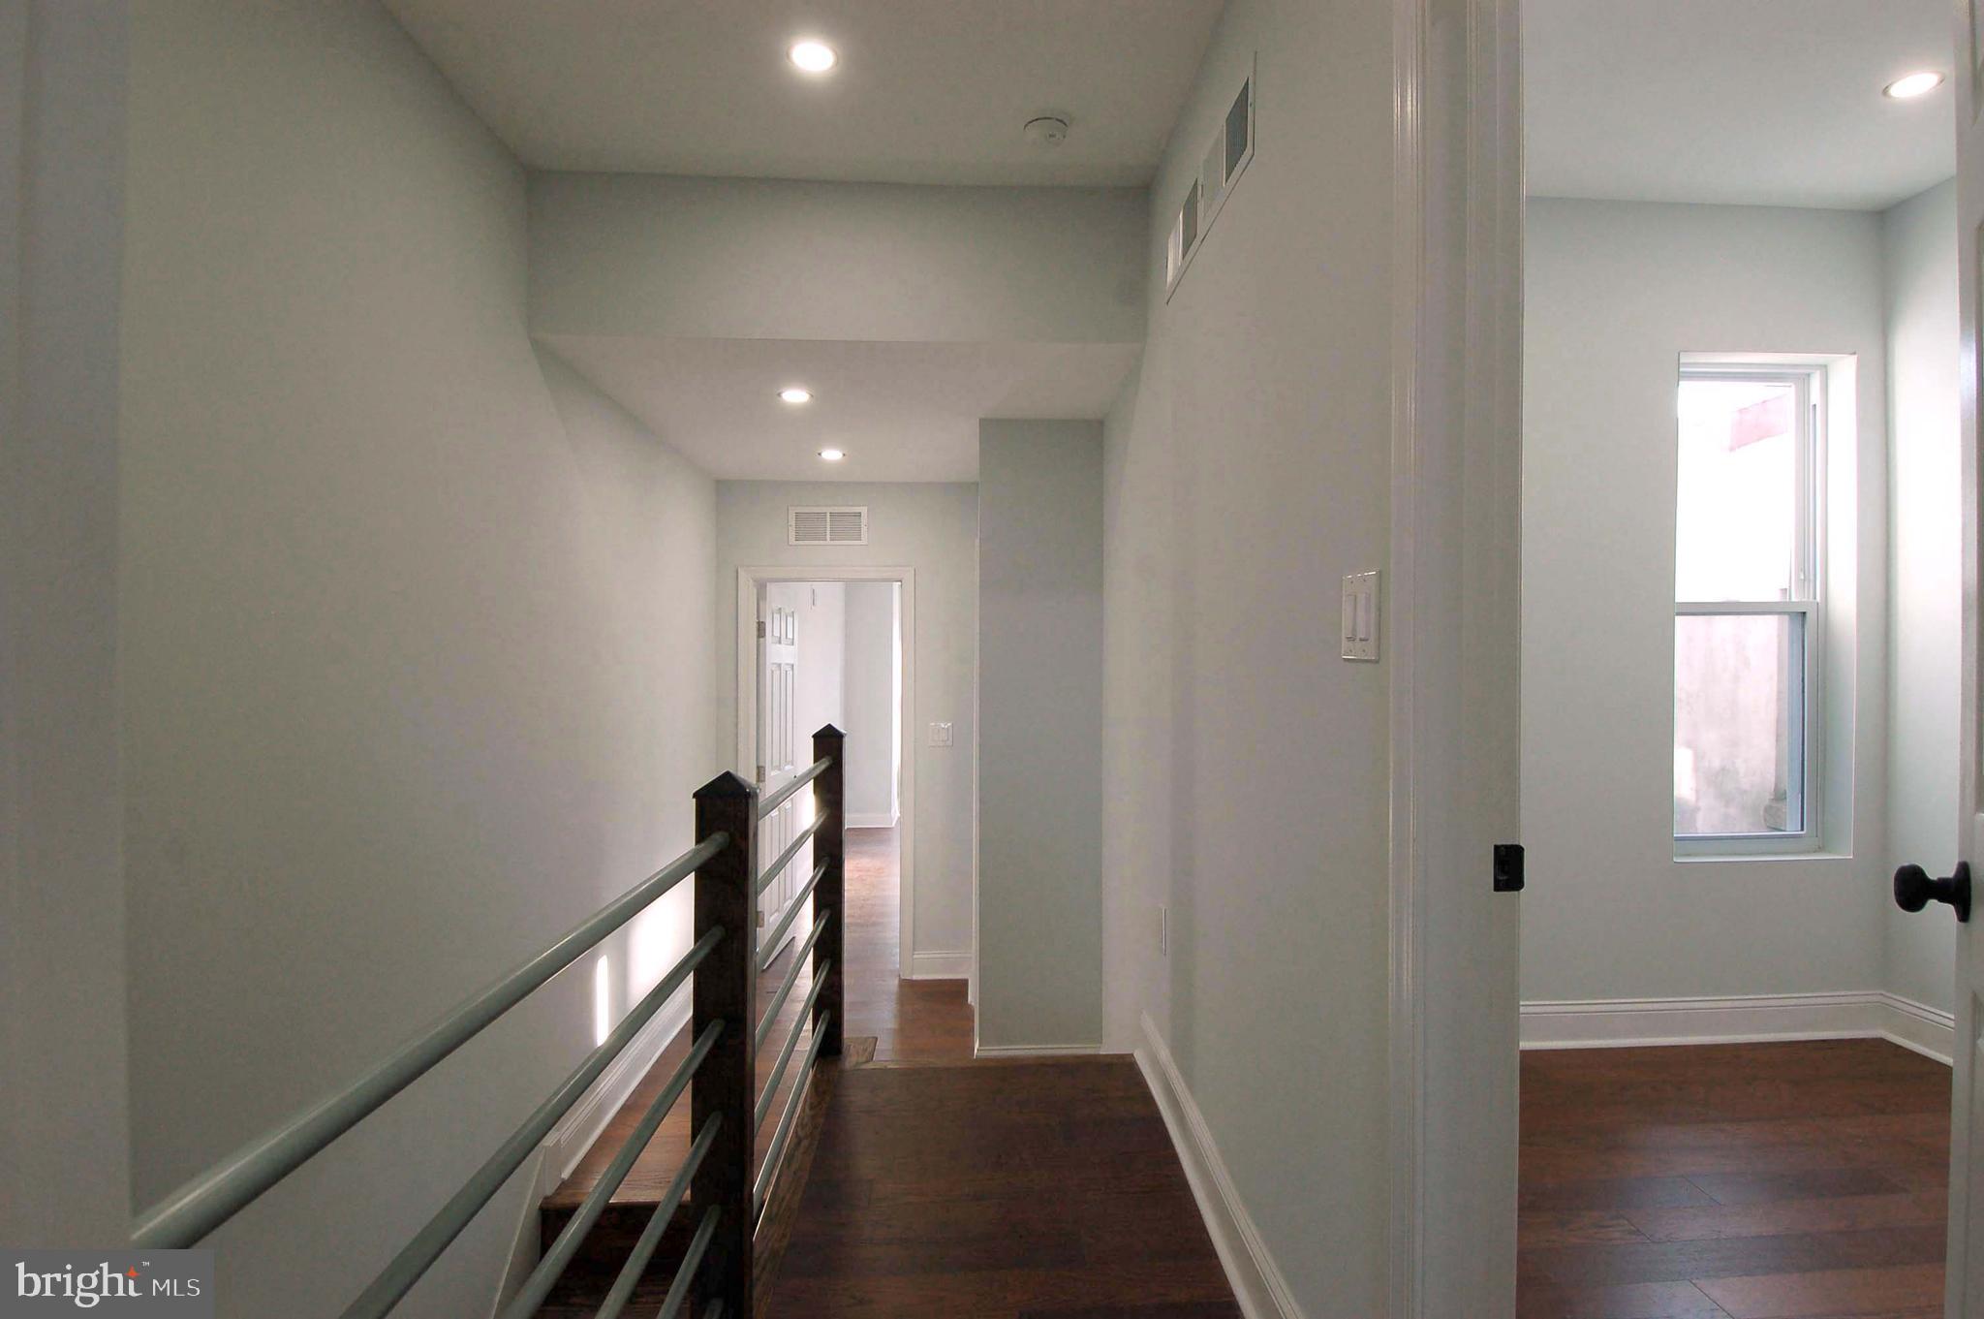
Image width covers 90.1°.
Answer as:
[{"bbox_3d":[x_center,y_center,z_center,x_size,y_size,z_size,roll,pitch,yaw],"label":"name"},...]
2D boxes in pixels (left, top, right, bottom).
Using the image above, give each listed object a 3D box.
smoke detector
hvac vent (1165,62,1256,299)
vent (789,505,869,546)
[{"bbox_3d":[0.142,-1.352,2.565,0.125,0.042,0.125,0,0,-2],"label":"smoke detector"},{"bbox_3d":[0.464,-1.030,2.220,0.020,0.196,0.785,0,0,-2],"label":"hvac vent"},{"bbox_3d":[-0.841,-0.687,5.090,0.403,0.197,0.020,0,0,-2],"label":"vent"}]

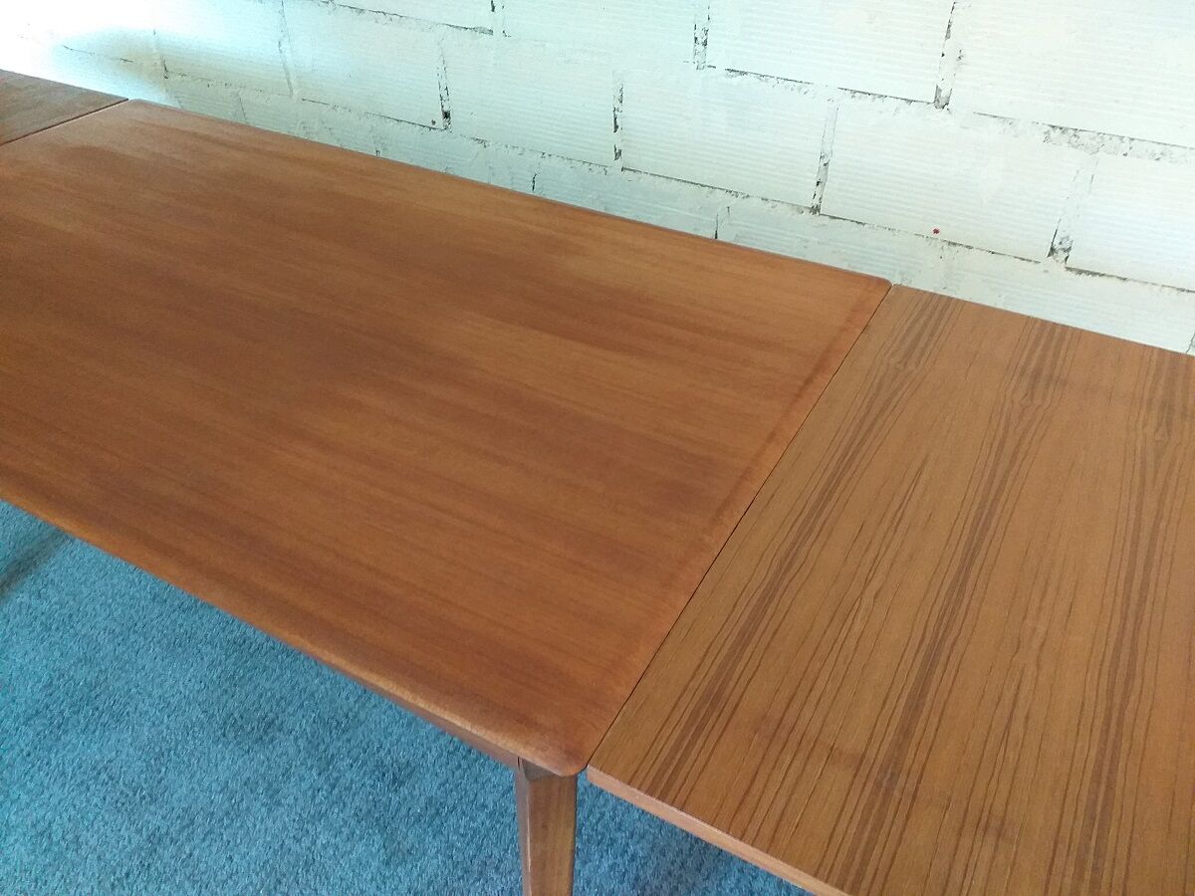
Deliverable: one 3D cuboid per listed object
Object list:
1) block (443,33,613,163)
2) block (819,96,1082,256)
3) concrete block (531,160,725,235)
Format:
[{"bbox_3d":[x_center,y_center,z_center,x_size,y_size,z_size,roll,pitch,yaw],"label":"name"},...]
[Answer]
[{"bbox_3d":[-0.097,-0.738,1.845,0.387,0.194,0.180,19,40,21],"label":"block"},{"bbox_3d":[0.615,-0.491,1.555,0.385,0.194,0.180,19,40,21],"label":"block"},{"bbox_3d":[0.092,-0.501,1.892,0.401,0.194,0.180,19,40,21],"label":"concrete block"}]

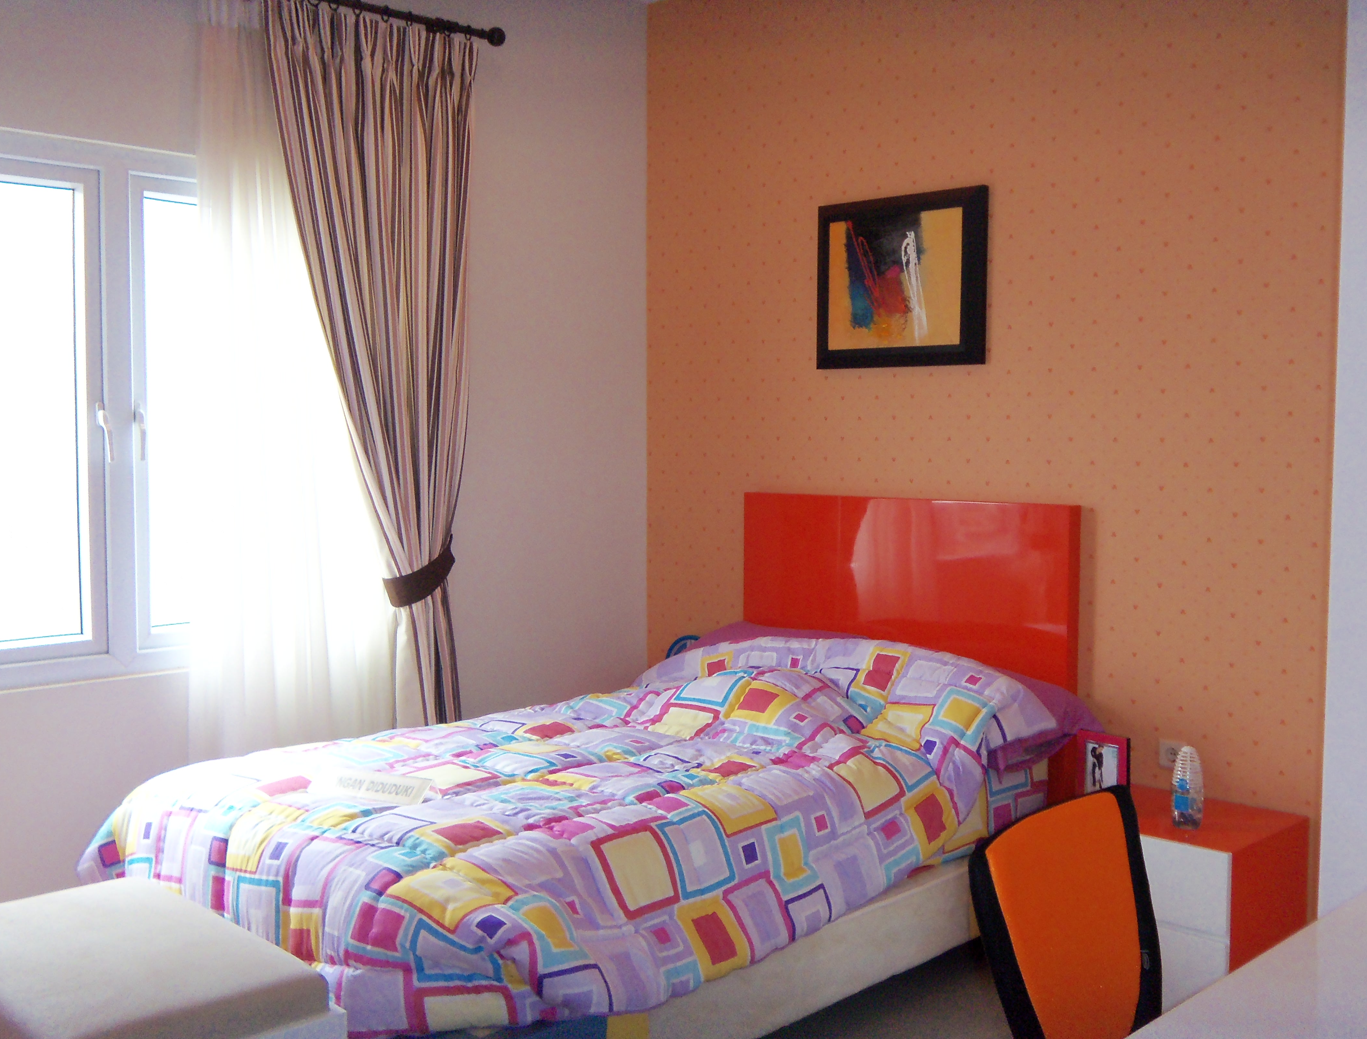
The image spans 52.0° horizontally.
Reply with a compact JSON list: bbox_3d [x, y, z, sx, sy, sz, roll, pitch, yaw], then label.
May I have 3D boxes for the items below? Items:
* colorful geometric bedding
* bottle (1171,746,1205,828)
[{"bbox_3d":[-0.208,0.694,3.798,2.150,0.600,1.560,-3,5,-45],"label":"colorful geometric bedding"},{"bbox_3d":[1.293,0.680,3.580,0.070,0.205,0.070,-3,5,-45],"label":"bottle"}]

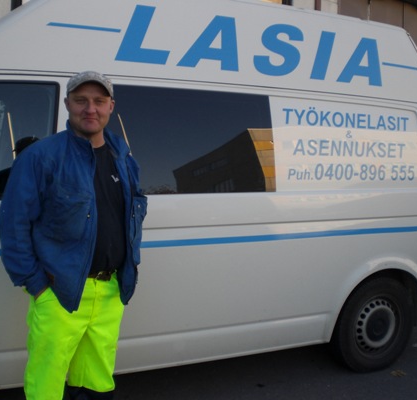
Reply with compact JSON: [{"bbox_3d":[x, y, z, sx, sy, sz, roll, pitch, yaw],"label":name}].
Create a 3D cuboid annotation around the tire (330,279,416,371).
[{"bbox_3d":[1.123,0.854,4.090,0.675,0.675,0.210,-1,7,-28],"label":"tire"}]

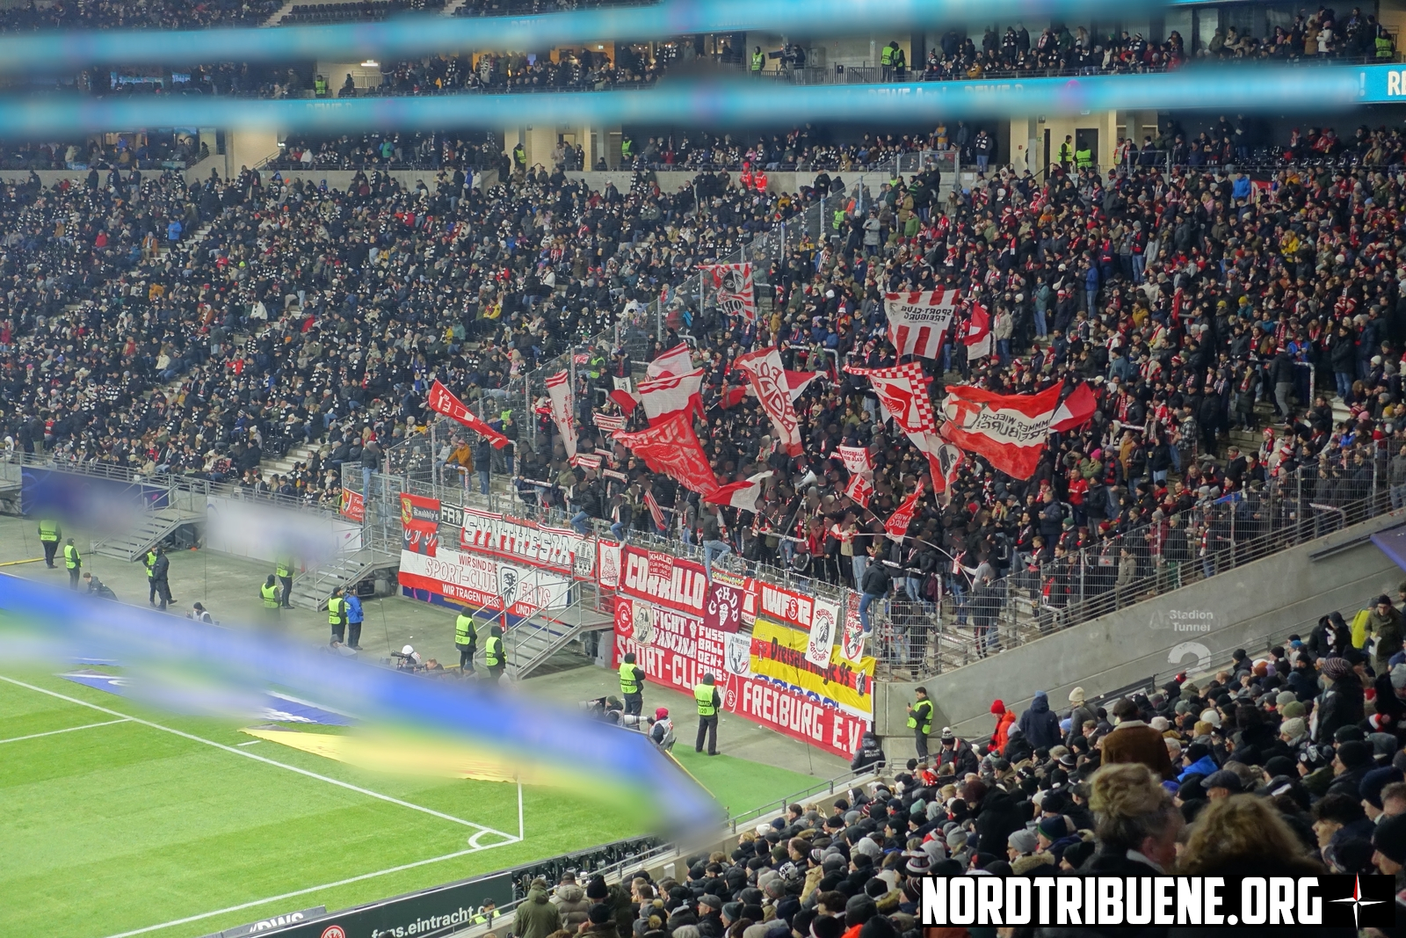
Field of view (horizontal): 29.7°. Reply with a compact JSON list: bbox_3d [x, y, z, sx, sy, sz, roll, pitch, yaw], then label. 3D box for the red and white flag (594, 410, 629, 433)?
[{"bbox_3d":[-2.494,-1.313,72.200,0.980,0.600,0.200,5,9,30],"label":"red and white flag"}]

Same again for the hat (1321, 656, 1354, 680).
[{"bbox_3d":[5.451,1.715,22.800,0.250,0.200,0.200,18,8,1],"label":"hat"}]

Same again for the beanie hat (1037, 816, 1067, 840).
[{"bbox_3d":[2.715,2.785,20.637,0.230,0.180,0.200,2,8,18],"label":"beanie hat"}]

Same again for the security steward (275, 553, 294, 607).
[{"bbox_3d":[-11.672,2.982,74.435,0.360,1.800,0.520,-6,10,-36],"label":"security steward"}]

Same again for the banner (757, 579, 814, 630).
[{"bbox_3d":[1.868,3.074,59.547,0.060,0.740,2.400,-4,9,-27],"label":"banner"}]

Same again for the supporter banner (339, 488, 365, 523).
[{"bbox_3d":[-10.318,1.068,78.333,0.060,0.780,1.250,-6,10,-38],"label":"supporter banner"}]

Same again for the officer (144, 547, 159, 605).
[{"bbox_3d":[-15.875,3.127,76.822,0.520,1.770,0.380,-5,9,-30],"label":"officer"}]

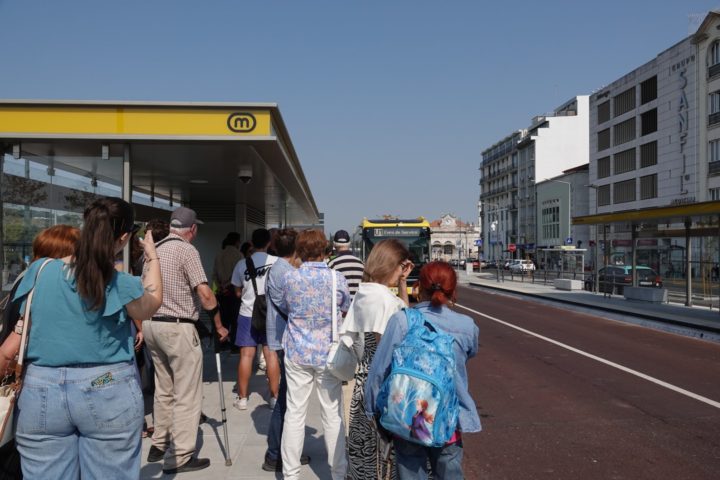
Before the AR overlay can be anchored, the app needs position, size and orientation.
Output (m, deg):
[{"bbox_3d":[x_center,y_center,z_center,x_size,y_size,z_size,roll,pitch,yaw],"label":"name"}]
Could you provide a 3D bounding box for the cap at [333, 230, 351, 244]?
[{"bbox_3d":[-0.193,-0.029,6.000,0.180,0.140,0.260,0,-1,1],"label":"cap"}]

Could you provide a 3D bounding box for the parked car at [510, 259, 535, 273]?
[{"bbox_3d":[19.587,3.122,67.500,1.800,1.480,4.300,0,-1,-2],"label":"parked car"}]

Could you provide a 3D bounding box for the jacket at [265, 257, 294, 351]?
[{"bbox_3d":[-0.493,0.447,3.970,0.420,0.670,0.300,0,-1,20],"label":"jacket"}]

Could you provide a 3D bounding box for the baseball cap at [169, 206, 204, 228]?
[{"bbox_3d":[-1.208,-0.157,3.900,0.180,0.145,0.270,0,-1,28],"label":"baseball cap"}]

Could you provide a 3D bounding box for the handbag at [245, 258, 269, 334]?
[{"bbox_3d":[-0.952,0.514,5.280,0.270,0.700,0.200,0,-1,-14],"label":"handbag"}]

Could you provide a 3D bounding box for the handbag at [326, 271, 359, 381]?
[{"bbox_3d":[-0.111,0.542,3.550,0.120,0.690,0.250,0,-1,32],"label":"handbag"}]

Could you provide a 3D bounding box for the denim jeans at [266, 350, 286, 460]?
[{"bbox_3d":[-0.510,1.053,3.970,0.350,0.980,0.280,0,-1,16],"label":"denim jeans"}]

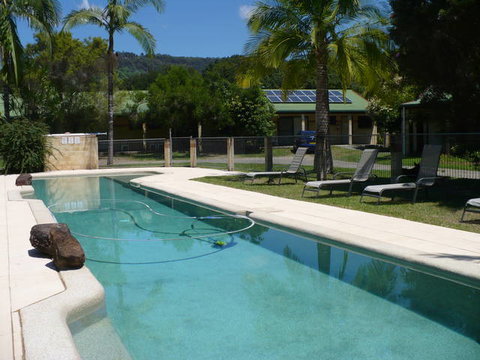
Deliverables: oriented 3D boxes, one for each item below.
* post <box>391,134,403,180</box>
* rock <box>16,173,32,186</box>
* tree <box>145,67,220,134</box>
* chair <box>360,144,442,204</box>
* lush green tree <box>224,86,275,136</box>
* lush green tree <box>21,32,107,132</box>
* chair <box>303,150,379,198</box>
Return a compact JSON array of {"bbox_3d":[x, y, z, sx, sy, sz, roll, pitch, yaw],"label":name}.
[{"bbox_3d":[4.500,-0.593,14.794,0.260,1.330,0.260,-3,5,-40],"label":"post"},{"bbox_3d":[-5.859,-0.036,13.981,0.420,0.330,0.420,0,4,0],"label":"rock"},{"bbox_3d":[-3.678,-4.604,33.762,4.800,5.700,4.500,0,4,0],"label":"tree"},{"bbox_3d":[3.000,-0.106,9.736,1.420,1.060,0.640,-1,4,-19],"label":"chair"},{"bbox_3d":[0.611,-3.787,32.816,3.300,4.200,3.100,0,4,0],"label":"lush green tree"},{"bbox_3d":[-11.008,-5.463,31.697,5.300,7.500,5.000,0,4,0],"label":"lush green tree"},{"bbox_3d":[2.120,-0.150,11.016,1.480,0.970,0.640,-1,4,-19],"label":"chair"}]

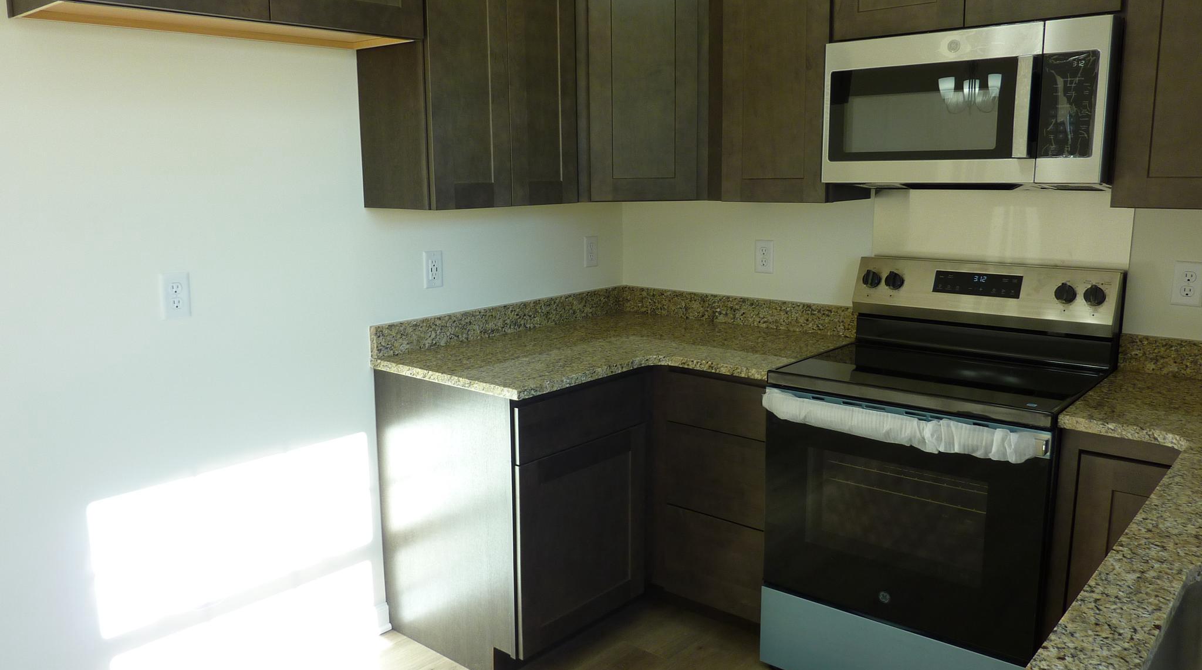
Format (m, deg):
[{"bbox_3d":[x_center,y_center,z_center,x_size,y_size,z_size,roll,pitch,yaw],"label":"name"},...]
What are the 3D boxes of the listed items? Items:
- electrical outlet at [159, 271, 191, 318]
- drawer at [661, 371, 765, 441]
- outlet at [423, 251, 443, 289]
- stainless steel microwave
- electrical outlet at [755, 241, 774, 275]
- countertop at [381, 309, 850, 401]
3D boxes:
[{"bbox_3d":[-1.091,-0.100,2.218,0.010,0.117,0.073,8,14,39],"label":"electrical outlet"},{"bbox_3d":[0.517,0.177,2.842,0.366,0.160,0.508,8,14,39],"label":"drawer"},{"bbox_3d":[-0.548,-0.215,2.857,0.010,0.118,0.073,8,14,39],"label":"outlet"},{"bbox_3d":[1.065,-0.637,2.470,0.759,0.409,0.389,8,14,39],"label":"stainless steel microwave"},{"bbox_3d":[0.593,-0.283,3.159,0.071,0.117,0.012,8,13,40],"label":"electrical outlet"},{"bbox_3d":[0.093,0.057,2.833,1.062,0.034,1.246,8,13,40],"label":"countertop"}]

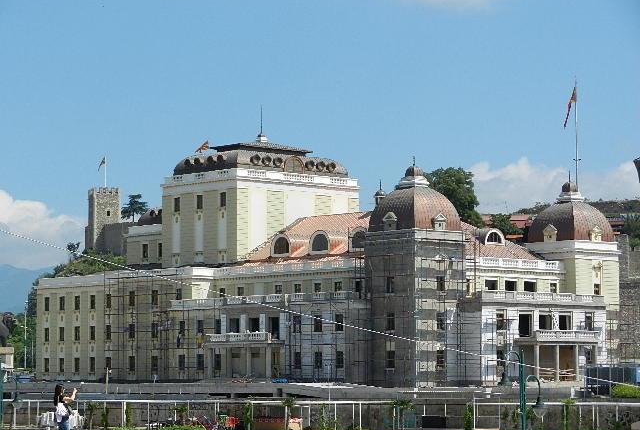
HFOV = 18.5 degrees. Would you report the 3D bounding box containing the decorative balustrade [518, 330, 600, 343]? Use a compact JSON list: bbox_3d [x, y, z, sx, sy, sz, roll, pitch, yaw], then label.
[{"bbox_3d":[22.679,11.611,186.059,8.878,1.200,2.600,4,-7,-40],"label":"decorative balustrade"}]

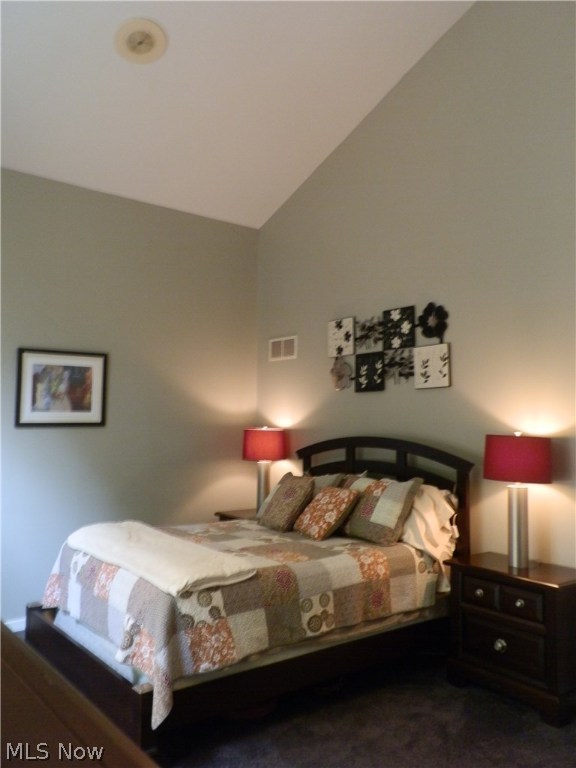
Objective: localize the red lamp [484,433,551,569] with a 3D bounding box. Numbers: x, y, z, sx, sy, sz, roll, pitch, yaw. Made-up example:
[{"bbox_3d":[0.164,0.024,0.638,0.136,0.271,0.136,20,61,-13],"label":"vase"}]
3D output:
[{"bbox_3d":[1.319,0.659,3.572,0.377,0.768,0.377,3,-5,-37],"label":"red lamp"}]

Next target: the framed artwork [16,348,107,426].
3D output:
[{"bbox_3d":[-1.780,0.041,4.918,0.697,0.601,0.030,3,-5,-37],"label":"framed artwork"}]

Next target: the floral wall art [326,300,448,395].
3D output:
[{"bbox_3d":[0.736,-0.261,4.696,0.040,0.629,1.256,3,-5,-37],"label":"floral wall art"}]

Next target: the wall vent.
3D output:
[{"bbox_3d":[-0.046,-0.320,5.746,0.020,0.203,0.439,3,-5,-37],"label":"wall vent"}]

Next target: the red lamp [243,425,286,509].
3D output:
[{"bbox_3d":[-0.215,0.778,5.570,0.377,0.772,0.377,1,-4,0],"label":"red lamp"}]

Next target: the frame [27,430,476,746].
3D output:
[{"bbox_3d":[-0.226,1.043,4.008,2.235,1.398,1.760,3,-5,-37],"label":"frame"}]

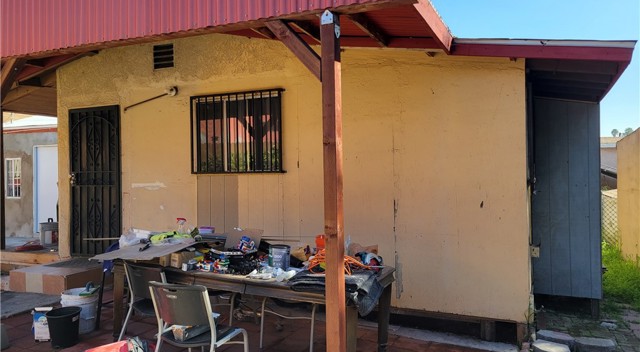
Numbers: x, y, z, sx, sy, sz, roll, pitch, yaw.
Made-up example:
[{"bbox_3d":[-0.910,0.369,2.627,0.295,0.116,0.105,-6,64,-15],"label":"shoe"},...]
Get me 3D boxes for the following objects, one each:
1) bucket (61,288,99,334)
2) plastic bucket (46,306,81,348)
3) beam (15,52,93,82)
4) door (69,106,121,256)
[{"bbox_3d":[-2.280,1.296,4.580,0.320,0.365,0.320,-1,0,0],"label":"bucket"},{"bbox_3d":[-2.262,1.353,4.250,0.275,0.285,0.275,-1,0,0],"label":"plastic bucket"},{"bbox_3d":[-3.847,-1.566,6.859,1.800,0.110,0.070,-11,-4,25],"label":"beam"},{"bbox_3d":[-3.117,0.108,6.606,0.999,2.079,0.070,0,0,25],"label":"door"}]

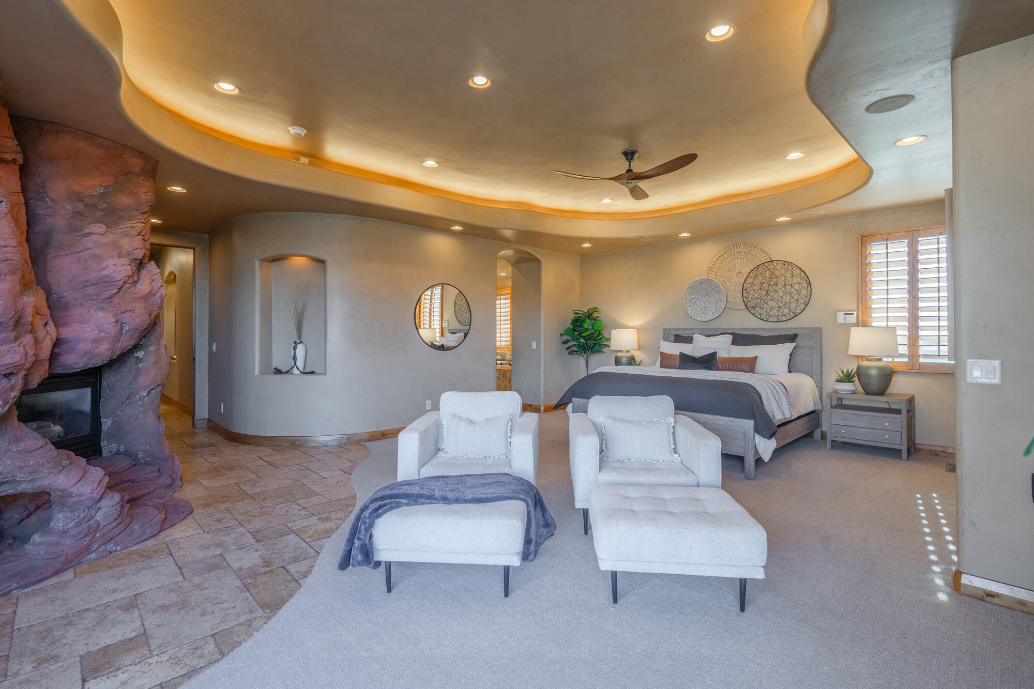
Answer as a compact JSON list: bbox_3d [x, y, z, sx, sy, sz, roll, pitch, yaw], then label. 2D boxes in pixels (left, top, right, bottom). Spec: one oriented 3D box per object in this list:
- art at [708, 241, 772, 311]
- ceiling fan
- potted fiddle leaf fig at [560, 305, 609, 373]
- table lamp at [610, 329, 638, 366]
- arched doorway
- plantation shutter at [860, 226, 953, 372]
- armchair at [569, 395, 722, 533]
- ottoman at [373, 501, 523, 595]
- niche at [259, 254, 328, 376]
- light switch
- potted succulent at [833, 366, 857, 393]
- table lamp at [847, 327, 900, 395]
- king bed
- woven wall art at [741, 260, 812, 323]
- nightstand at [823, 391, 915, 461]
[{"bbox_3d":[3.022,-0.920,6.229,0.035,0.900,0.900,-1,1,-44],"label":"art"},{"bbox_3d":[1.149,-1.738,4.611,1.400,0.343,1.280,0,1,24],"label":"ceiling fan"},{"bbox_3d":[1.160,0.259,7.697,0.750,1.770,0.800,0,1,0],"label":"potted fiddle leaf fig"},{"bbox_3d":[1.678,0.140,7.204,0.430,0.750,0.430,-1,1,-44],"label":"table lamp"},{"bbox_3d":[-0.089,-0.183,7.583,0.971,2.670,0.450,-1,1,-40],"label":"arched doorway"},{"bbox_3d":[4.246,-0.469,4.941,0.070,1.540,0.900,-1,1,-43],"label":"plantation shutter"},{"bbox_3d":[0.859,0.807,3.318,0.890,0.825,0.860,0,1,5],"label":"armchair"},{"bbox_3d":[-0.329,1.030,2.502,0.740,0.420,0.550,0,1,4],"label":"ottoman"},{"bbox_3d":[-2.666,-0.361,5.629,0.830,1.430,0.330,0,1,0],"label":"niche"},{"bbox_3d":[2.240,0.133,2.203,0.012,0.116,0.116,-1,1,-45],"label":"light switch"},{"bbox_3d":[3.713,0.408,5.190,0.210,0.285,0.210,-1,1,-43],"label":"potted succulent"},{"bbox_3d":[3.941,0.189,5.056,0.420,0.725,0.420,-1,1,-43],"label":"table lamp"},{"bbox_3d":[2.160,0.486,5.591,2.220,1.376,2.200,-1,1,-43],"label":"king bed"},{"bbox_3d":[3.312,-0.679,5.890,0.035,0.790,0.800,-1,1,-44],"label":"woven wall art"},{"bbox_3d":[3.865,0.861,5.030,0.470,0.625,0.688,-1,1,-42],"label":"nightstand"}]

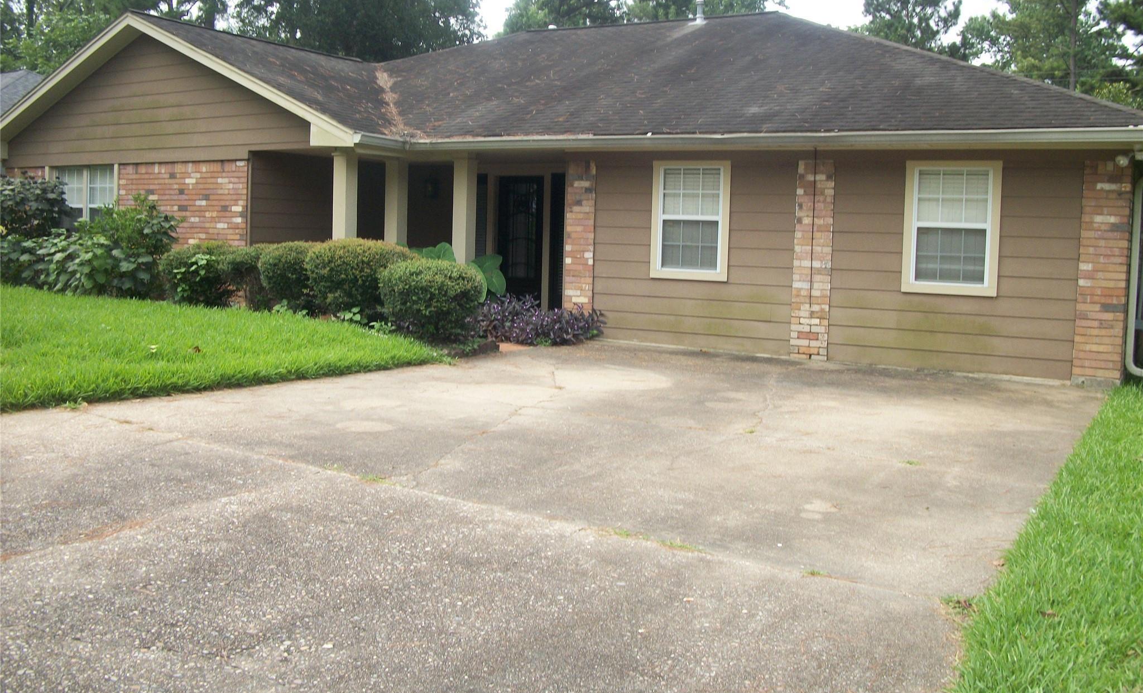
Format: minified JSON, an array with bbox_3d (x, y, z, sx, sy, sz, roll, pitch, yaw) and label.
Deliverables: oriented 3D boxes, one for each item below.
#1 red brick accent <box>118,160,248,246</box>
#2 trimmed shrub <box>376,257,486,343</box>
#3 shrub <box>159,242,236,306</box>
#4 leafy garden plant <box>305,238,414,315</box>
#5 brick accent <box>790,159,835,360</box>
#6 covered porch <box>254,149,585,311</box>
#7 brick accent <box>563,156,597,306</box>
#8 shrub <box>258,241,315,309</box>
[{"bbox_3d":[-5.387,-1.638,14.728,2.520,1.850,0.140,5,7,28],"label":"red brick accent"},{"bbox_3d":[-1.557,-0.512,11.698,1.150,0.940,1.100,2,6,0],"label":"trimmed shrub"},{"bbox_3d":[-4.761,-0.892,13.461,0.950,0.860,0.930,5,7,28],"label":"shrub"},{"bbox_3d":[-2.441,-0.783,12.211,1.220,0.940,1.120,2,6,0],"label":"leafy garden plant"},{"bbox_3d":[2.635,-0.941,11.485,0.410,2.130,0.140,5,7,28],"label":"brick accent"},{"bbox_3d":[-1.649,-1.461,14.376,4.350,2.150,3.150,5,7,28],"label":"covered porch"},{"bbox_3d":[0.112,-1.167,12.835,0.410,2.130,0.140,5,7,28],"label":"brick accent"},{"bbox_3d":[-3.386,-0.848,12.718,0.820,0.850,0.850,5,7,28],"label":"shrub"}]

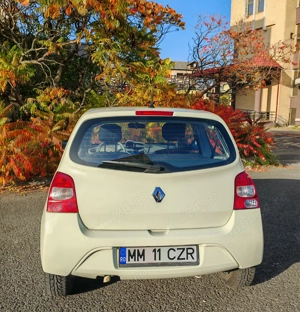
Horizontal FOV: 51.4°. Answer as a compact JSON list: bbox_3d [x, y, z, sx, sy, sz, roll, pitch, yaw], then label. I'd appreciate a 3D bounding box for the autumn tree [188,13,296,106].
[{"bbox_3d":[3.389,-2.977,12.387,3.900,4.840,3.600,0,9,-5],"label":"autumn tree"}]

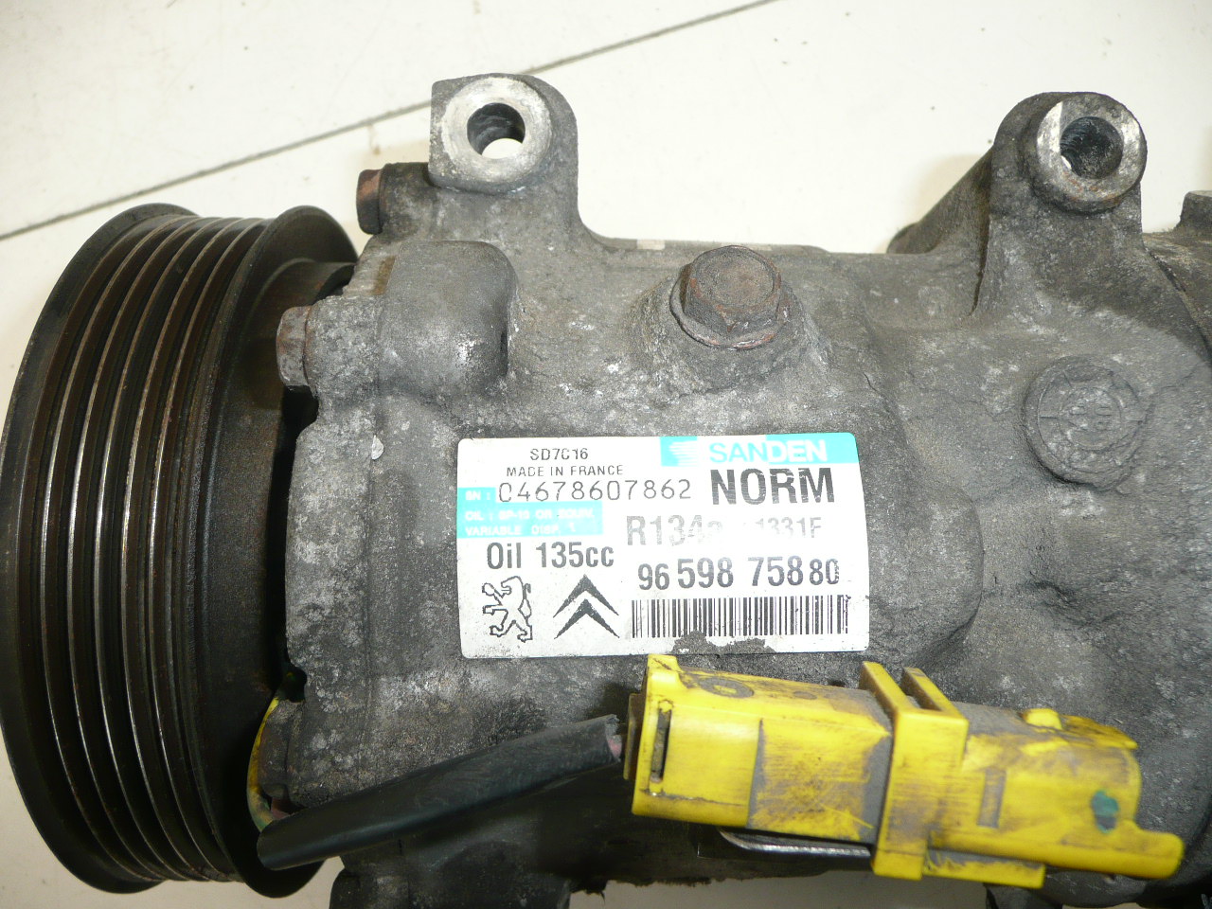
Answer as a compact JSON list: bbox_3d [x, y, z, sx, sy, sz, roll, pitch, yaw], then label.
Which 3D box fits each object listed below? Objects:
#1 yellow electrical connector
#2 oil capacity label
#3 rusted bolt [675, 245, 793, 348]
[{"bbox_3d":[0.035,0.039,0.122,0.065,0.021,0.021,7,96,1],"label":"yellow electrical connector"},{"bbox_3d":[0.008,0.013,0.135,0.056,0.003,0.030,-1,85,1],"label":"oil capacity label"},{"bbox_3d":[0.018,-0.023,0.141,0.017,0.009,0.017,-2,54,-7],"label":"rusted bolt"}]

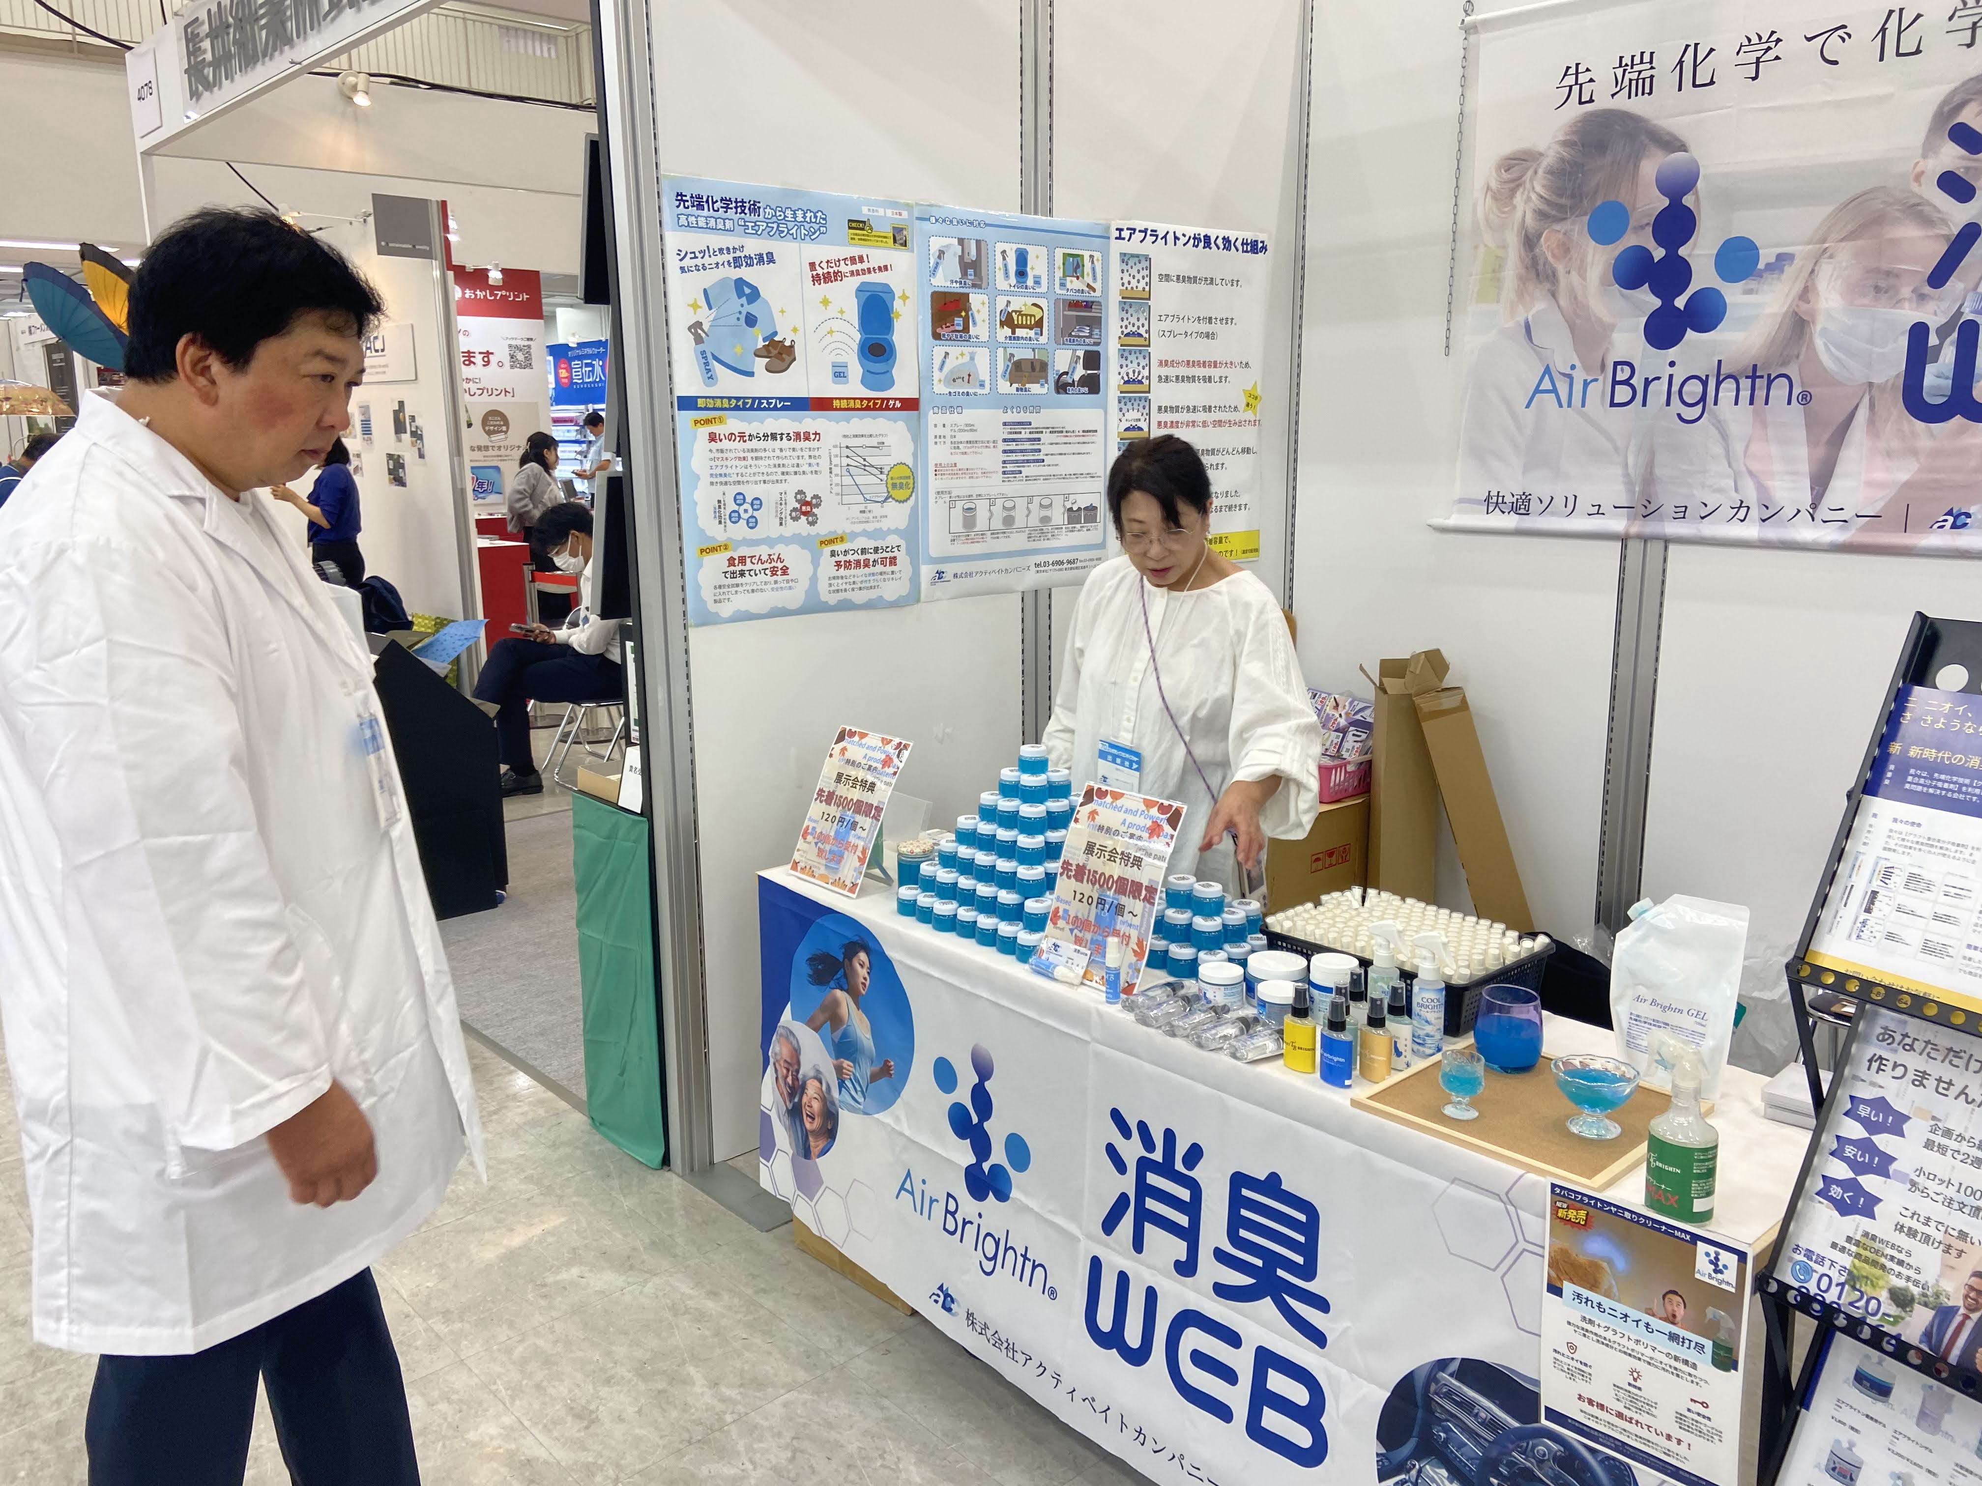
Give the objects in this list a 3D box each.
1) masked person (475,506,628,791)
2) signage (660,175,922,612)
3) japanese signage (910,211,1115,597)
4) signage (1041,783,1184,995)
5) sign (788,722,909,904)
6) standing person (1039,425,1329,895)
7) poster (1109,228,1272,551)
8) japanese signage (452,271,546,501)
[{"bbox_3d":[-1.880,-0.421,6.484,0.700,1.220,0.480,-11,16,-41],"label":"masked person"},{"bbox_3d":[-0.375,-0.683,3.035,0.596,0.843,0.012,-11,16,-41],"label":"signage"},{"bbox_3d":[0.074,-0.772,3.434,0.600,0.848,0.012,-11,16,-41],"label":"japanese signage"},{"bbox_3d":[0.186,0.219,2.256,0.020,0.298,0.212,19,-4,-43],"label":"signage"},{"bbox_3d":[-0.254,0.125,2.738,0.212,0.298,0.020,13,-9,47],"label":"sign"},{"bbox_3d":[0.339,0.196,2.793,0.500,1.510,0.430,6,14,29],"label":"standing person"},{"bbox_3d":[0.520,-0.878,3.825,0.600,0.850,0.012,-11,16,-41],"label":"poster"},{"bbox_3d":[-3.632,-2.523,10.852,0.870,1.800,0.030,-11,16,-41],"label":"japanese signage"}]

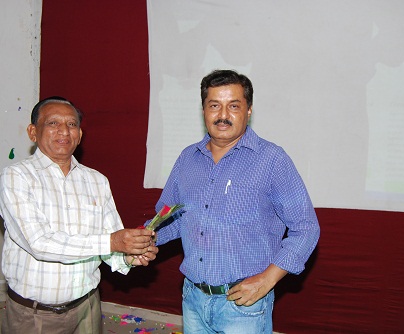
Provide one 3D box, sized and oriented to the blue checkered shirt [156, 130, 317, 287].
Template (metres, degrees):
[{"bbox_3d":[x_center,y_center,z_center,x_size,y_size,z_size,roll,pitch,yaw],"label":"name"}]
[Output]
[{"bbox_3d":[0.100,0.130,1.930,0.580,0.550,0.340,2,3,27],"label":"blue checkered shirt"}]

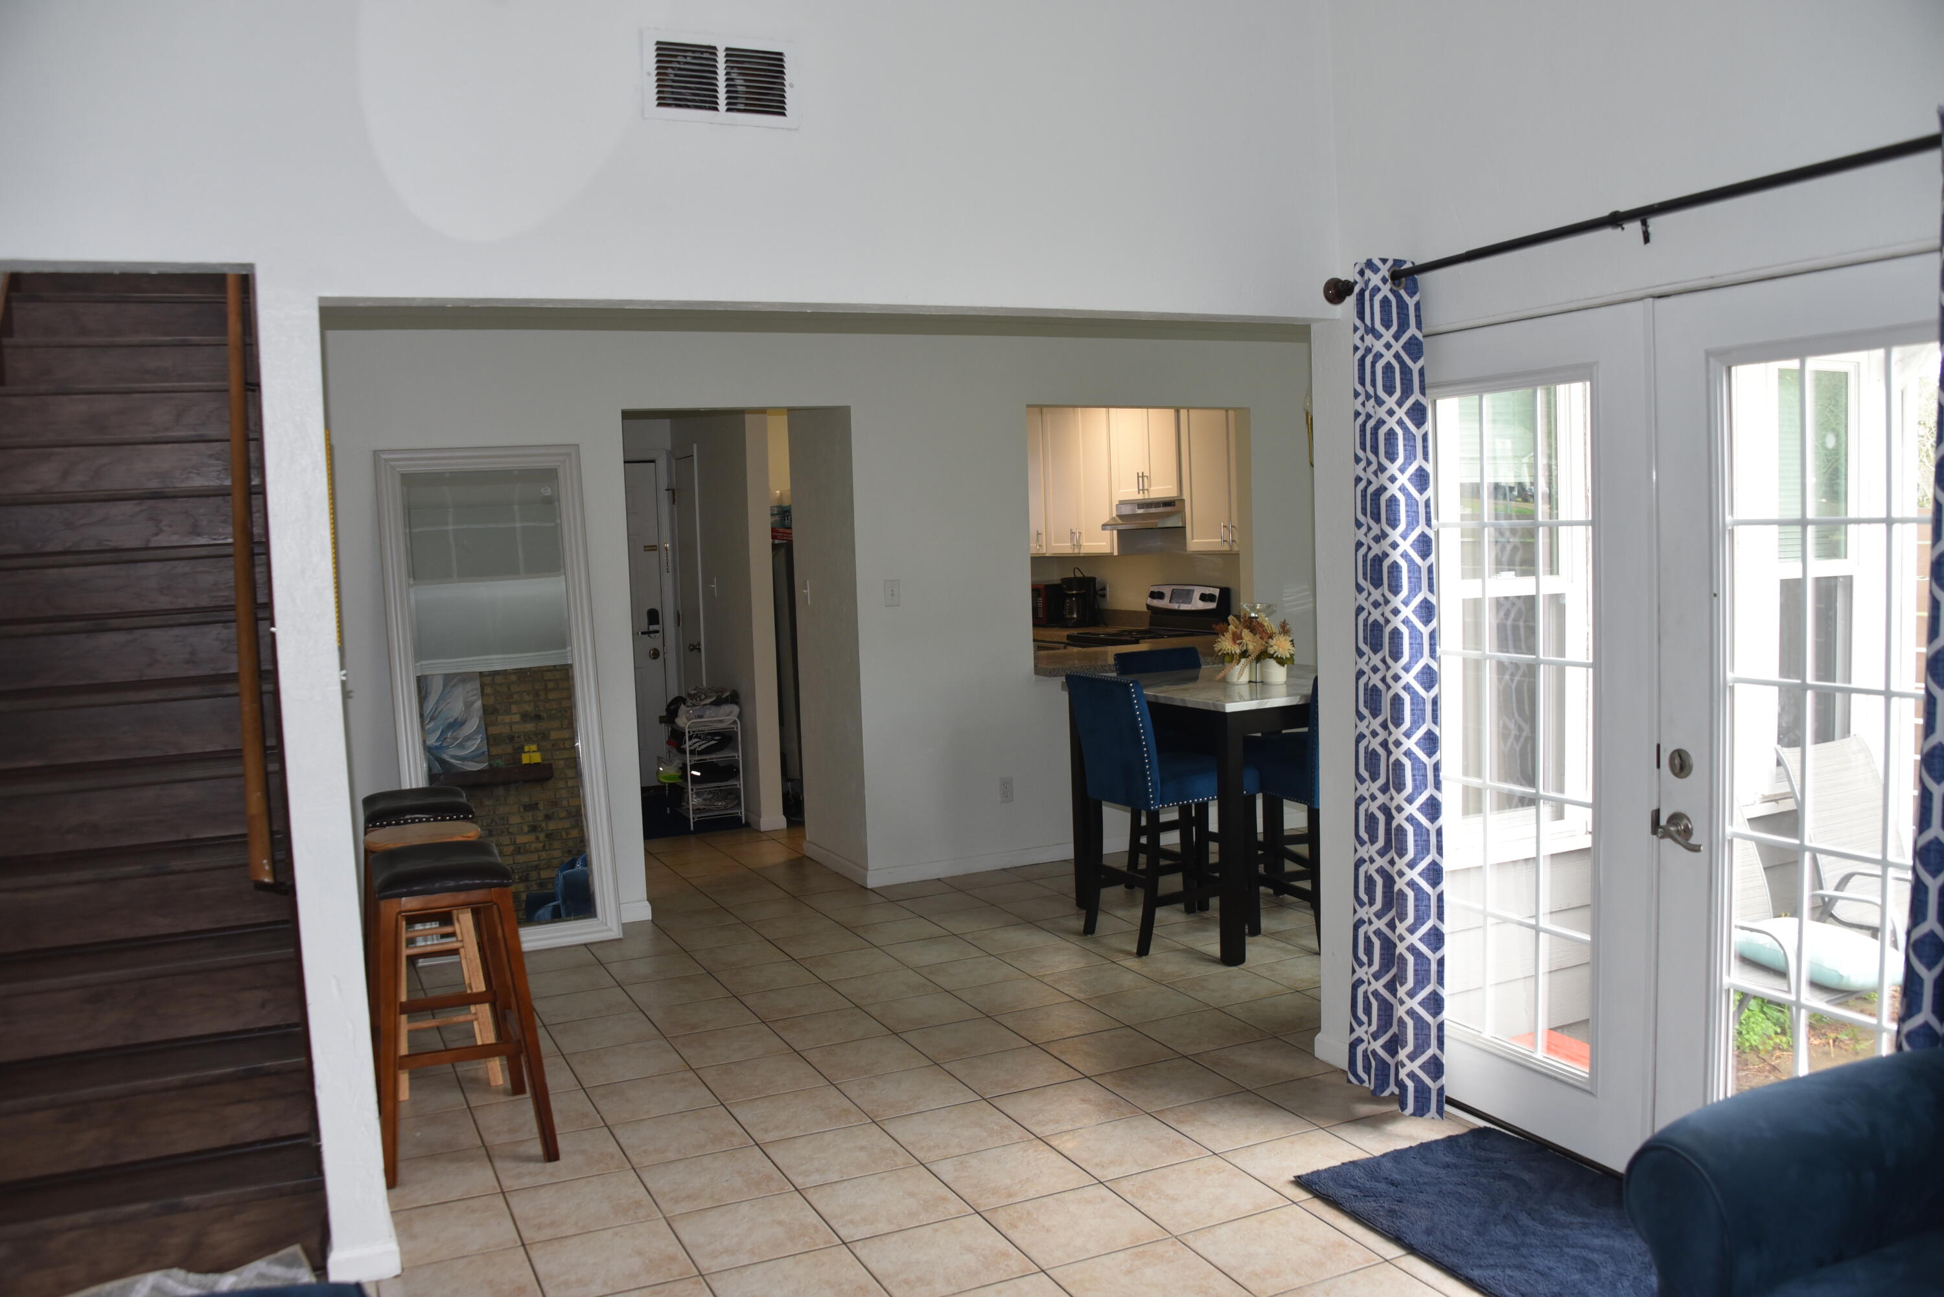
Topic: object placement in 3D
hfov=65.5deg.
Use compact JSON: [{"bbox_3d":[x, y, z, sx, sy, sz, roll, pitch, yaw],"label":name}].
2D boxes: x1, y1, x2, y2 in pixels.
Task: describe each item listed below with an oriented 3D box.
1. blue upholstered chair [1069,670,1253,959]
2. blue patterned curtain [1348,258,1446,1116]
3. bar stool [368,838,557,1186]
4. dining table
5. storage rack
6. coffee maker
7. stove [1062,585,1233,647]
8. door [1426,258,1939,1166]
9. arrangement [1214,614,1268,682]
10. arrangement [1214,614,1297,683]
[{"bbox_3d":[0.712,0.576,5.597,0.580,0.980,0.470,-4,5,-25],"label":"blue upholstered chair"},{"bbox_3d":[1.074,0.102,3.840,0.140,2.130,0.190,-4,5,-30],"label":"blue patterned curtain"},{"bbox_3d":[-1.319,0.893,3.854,0.400,0.740,0.510,-4,5,-25],"label":"bar stool"},{"bbox_3d":[1.122,0.580,5.797,1.070,0.914,1.070,-4,5,-25],"label":"dining table"},{"bbox_3d":[-1.458,0.653,8.246,0.290,0.580,0.530,-4,5,-25],"label":"storage rack"},{"bbox_3d":[0.681,-0.304,9.504,0.180,0.330,0.220,2,6,43],"label":"coffee maker"},{"bbox_3d":[0.936,0.249,8.582,0.700,1.176,0.770,-4,5,-25],"label":"stove"},{"bbox_3d":[1.491,0.222,3.313,0.060,1.970,1.530,-4,5,-30],"label":"door"},{"bbox_3d":[1.013,0.002,5.722,0.200,0.256,0.180,-2,4,0],"label":"arrangement"},{"bbox_3d":[1.075,0.000,5.719,0.310,0.256,0.190,-2,4,0],"label":"arrangement"}]

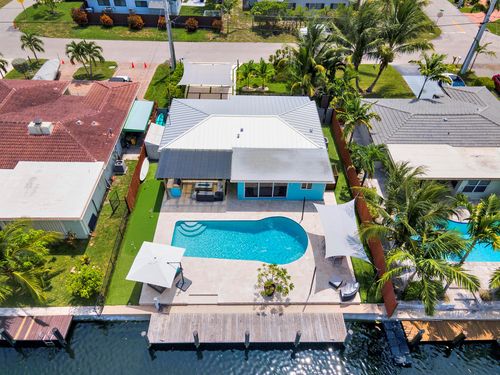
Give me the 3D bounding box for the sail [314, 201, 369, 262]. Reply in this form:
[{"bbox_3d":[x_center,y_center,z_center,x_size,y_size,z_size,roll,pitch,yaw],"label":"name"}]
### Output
[{"bbox_3d":[6.550,2.791,24.597,3.500,1.150,6.100,0,46,0],"label":"sail"}]

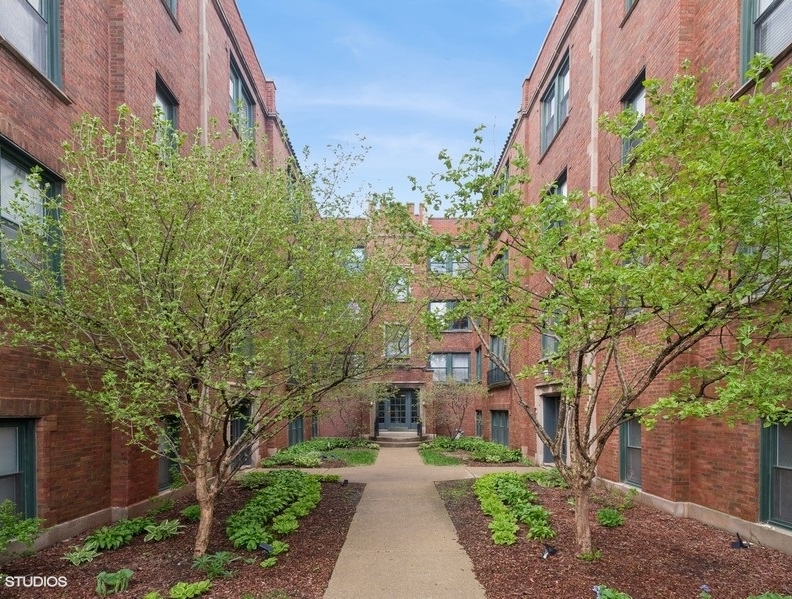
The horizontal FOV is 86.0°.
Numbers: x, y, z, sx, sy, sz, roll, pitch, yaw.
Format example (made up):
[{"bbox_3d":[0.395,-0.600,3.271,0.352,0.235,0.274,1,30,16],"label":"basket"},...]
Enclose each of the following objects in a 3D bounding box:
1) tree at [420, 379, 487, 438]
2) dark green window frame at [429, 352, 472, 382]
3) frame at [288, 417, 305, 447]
[{"bbox_3d":[3.020,5.850,22.300,3.450,3.350,3.200,0,0,0],"label":"tree"},{"bbox_3d":[3.250,4.130,25.500,2.500,1.800,0.170,0,0,0],"label":"dark green window frame"},{"bbox_3d":[-4.480,5.720,19.000,0.160,1.500,2.900,0,-5,0],"label":"frame"}]

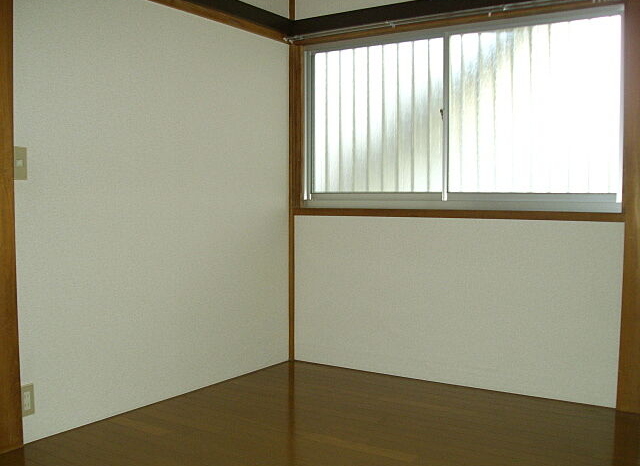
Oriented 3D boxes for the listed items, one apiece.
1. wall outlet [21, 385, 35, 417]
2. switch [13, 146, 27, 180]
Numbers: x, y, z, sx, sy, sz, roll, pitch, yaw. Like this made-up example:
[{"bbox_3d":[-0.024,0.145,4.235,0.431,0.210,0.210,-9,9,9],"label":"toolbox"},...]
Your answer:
[{"bbox_3d":[-1.089,0.624,2.465,0.012,0.120,0.067,2,4,34],"label":"wall outlet"},{"bbox_3d":[-1.094,-0.252,2.411,0.012,0.120,0.067,2,4,34],"label":"switch"}]

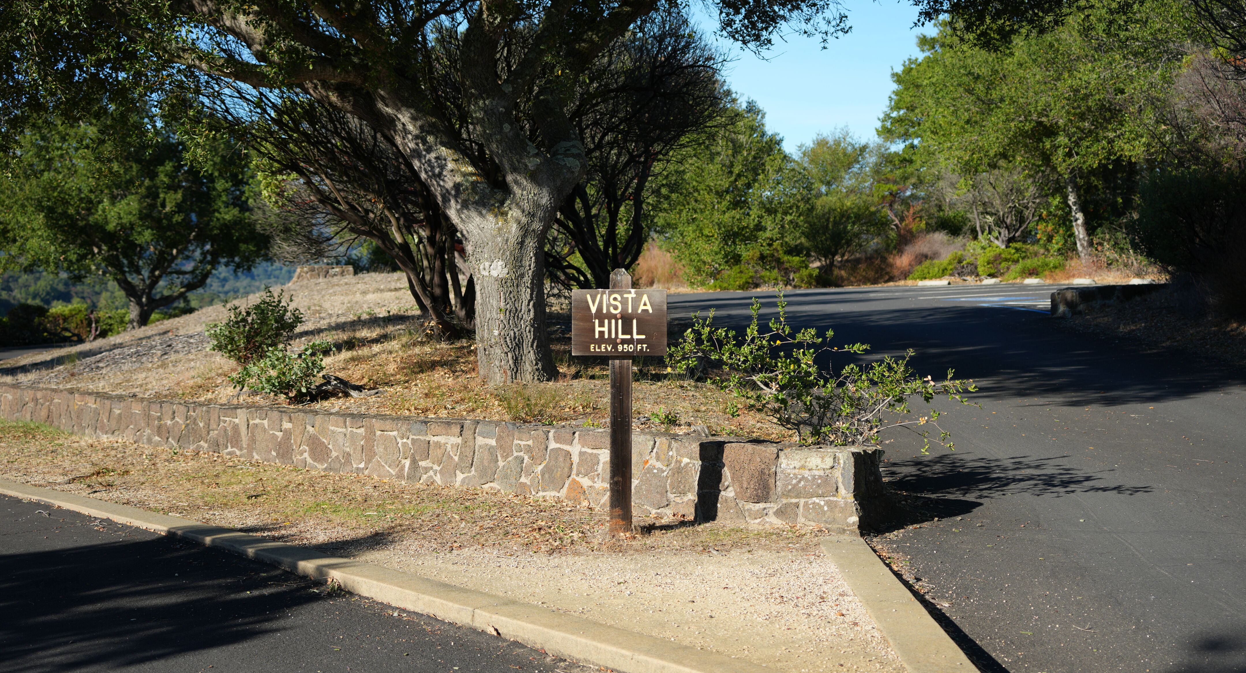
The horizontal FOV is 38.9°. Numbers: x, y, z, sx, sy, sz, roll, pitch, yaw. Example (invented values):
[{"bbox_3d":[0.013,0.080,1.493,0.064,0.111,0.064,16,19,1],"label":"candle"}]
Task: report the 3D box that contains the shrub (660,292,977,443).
[{"bbox_3d":[1.010,0.174,9.000,1.550,0.780,1.250,0,3,0],"label":"shrub"}]

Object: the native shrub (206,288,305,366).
[{"bbox_3d":[-2.710,-0.057,13.000,0.720,0.600,0.680,0,3,0],"label":"native shrub"}]

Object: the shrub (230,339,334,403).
[{"bbox_3d":[-2.242,0.230,11.600,0.670,0.420,0.600,0,3,0],"label":"shrub"}]

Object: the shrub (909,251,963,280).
[{"bbox_3d":[8.702,-1.946,49.000,1.550,0.800,1.400,0,3,0],"label":"shrub"}]

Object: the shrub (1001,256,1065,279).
[{"bbox_3d":[11.623,-1.931,50.000,1.750,0.720,1.500,0,3,0],"label":"shrub"}]

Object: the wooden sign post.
[{"bbox_3d":[-0.014,0.315,8.400,0.448,1.250,0.150,0,3,0],"label":"wooden sign post"}]

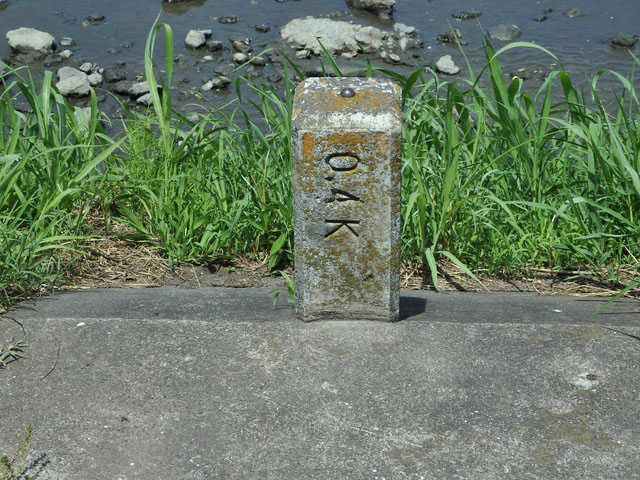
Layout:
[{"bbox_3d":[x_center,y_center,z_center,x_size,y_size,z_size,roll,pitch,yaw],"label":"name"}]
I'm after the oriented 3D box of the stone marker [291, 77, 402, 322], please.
[{"bbox_3d":[0.046,-0.063,2.345,0.166,0.356,0.168,1,30,3],"label":"stone marker"}]

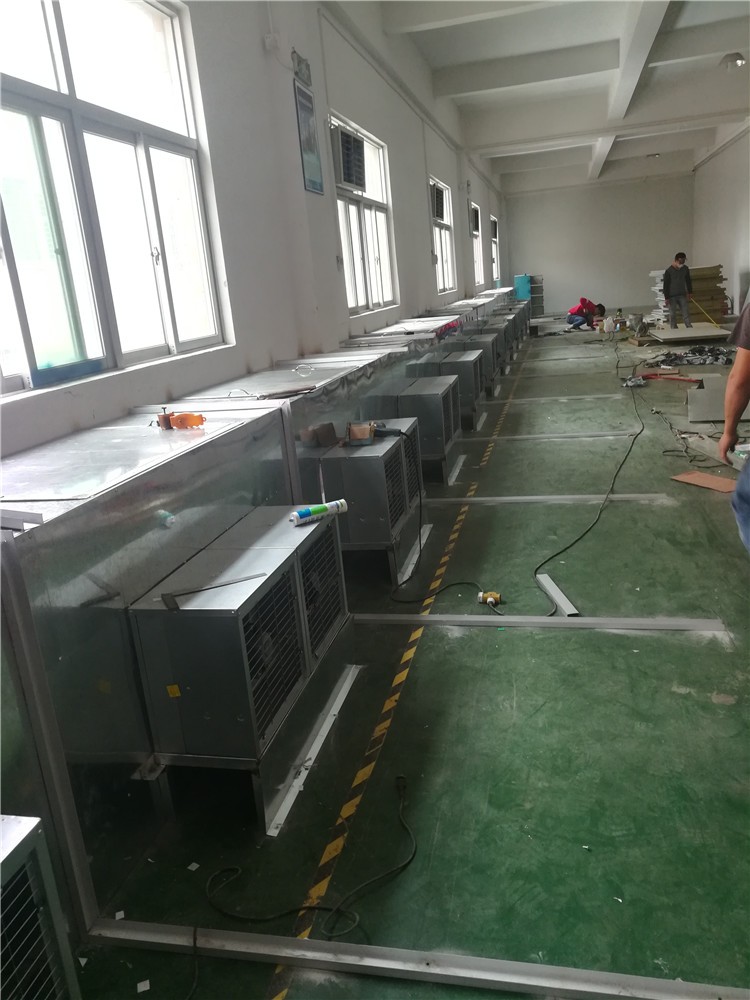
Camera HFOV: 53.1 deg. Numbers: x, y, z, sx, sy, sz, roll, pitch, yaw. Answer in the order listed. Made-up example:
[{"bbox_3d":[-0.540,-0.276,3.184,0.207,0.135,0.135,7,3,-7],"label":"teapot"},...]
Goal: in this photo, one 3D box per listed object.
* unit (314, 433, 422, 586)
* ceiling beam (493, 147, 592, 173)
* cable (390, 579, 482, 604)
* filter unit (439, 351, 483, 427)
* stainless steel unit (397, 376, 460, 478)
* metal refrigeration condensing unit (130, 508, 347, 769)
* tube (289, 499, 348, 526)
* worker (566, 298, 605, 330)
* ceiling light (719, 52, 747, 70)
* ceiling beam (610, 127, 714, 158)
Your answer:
[{"bbox_3d":[0.034,-0.034,4.709,0.359,0.772,1.061,-1,17,14],"label":"unit"},{"bbox_3d":[5.094,-10.381,23.006,2.948,0.402,0.233,-1,17,14],"label":"ceiling beam"},{"bbox_3d":[0.335,0.475,3.996,0.480,0.030,0.240,-1,17,14],"label":"cable"},{"bbox_3d":[1.002,-1.226,8.381,0.355,0.740,1.020,-1,17,14],"label":"filter unit"},{"bbox_3d":[0.497,-0.596,6.356,0.355,0.745,1.020,-1,17,14],"label":"stainless steel unit"},{"bbox_3d":[-0.438,0.434,2.830,0.359,0.534,1.061,-1,17,14],"label":"metal refrigeration condensing unit"},{"bbox_3d":[-0.227,0.047,3.038,0.233,0.050,0.050,-11,17,-18],"label":"tube"},{"bbox_3d":[5.280,-4.656,18.794,0.920,0.770,0.550,-1,17,14],"label":"worker"},{"bbox_3d":[5.207,-6.402,10.949,0.360,0.230,0.360,-1,17,14],"label":"ceiling light"},{"bbox_3d":[8.463,-10.479,22.135,2.923,0.402,0.233,-1,17,14],"label":"ceiling beam"}]

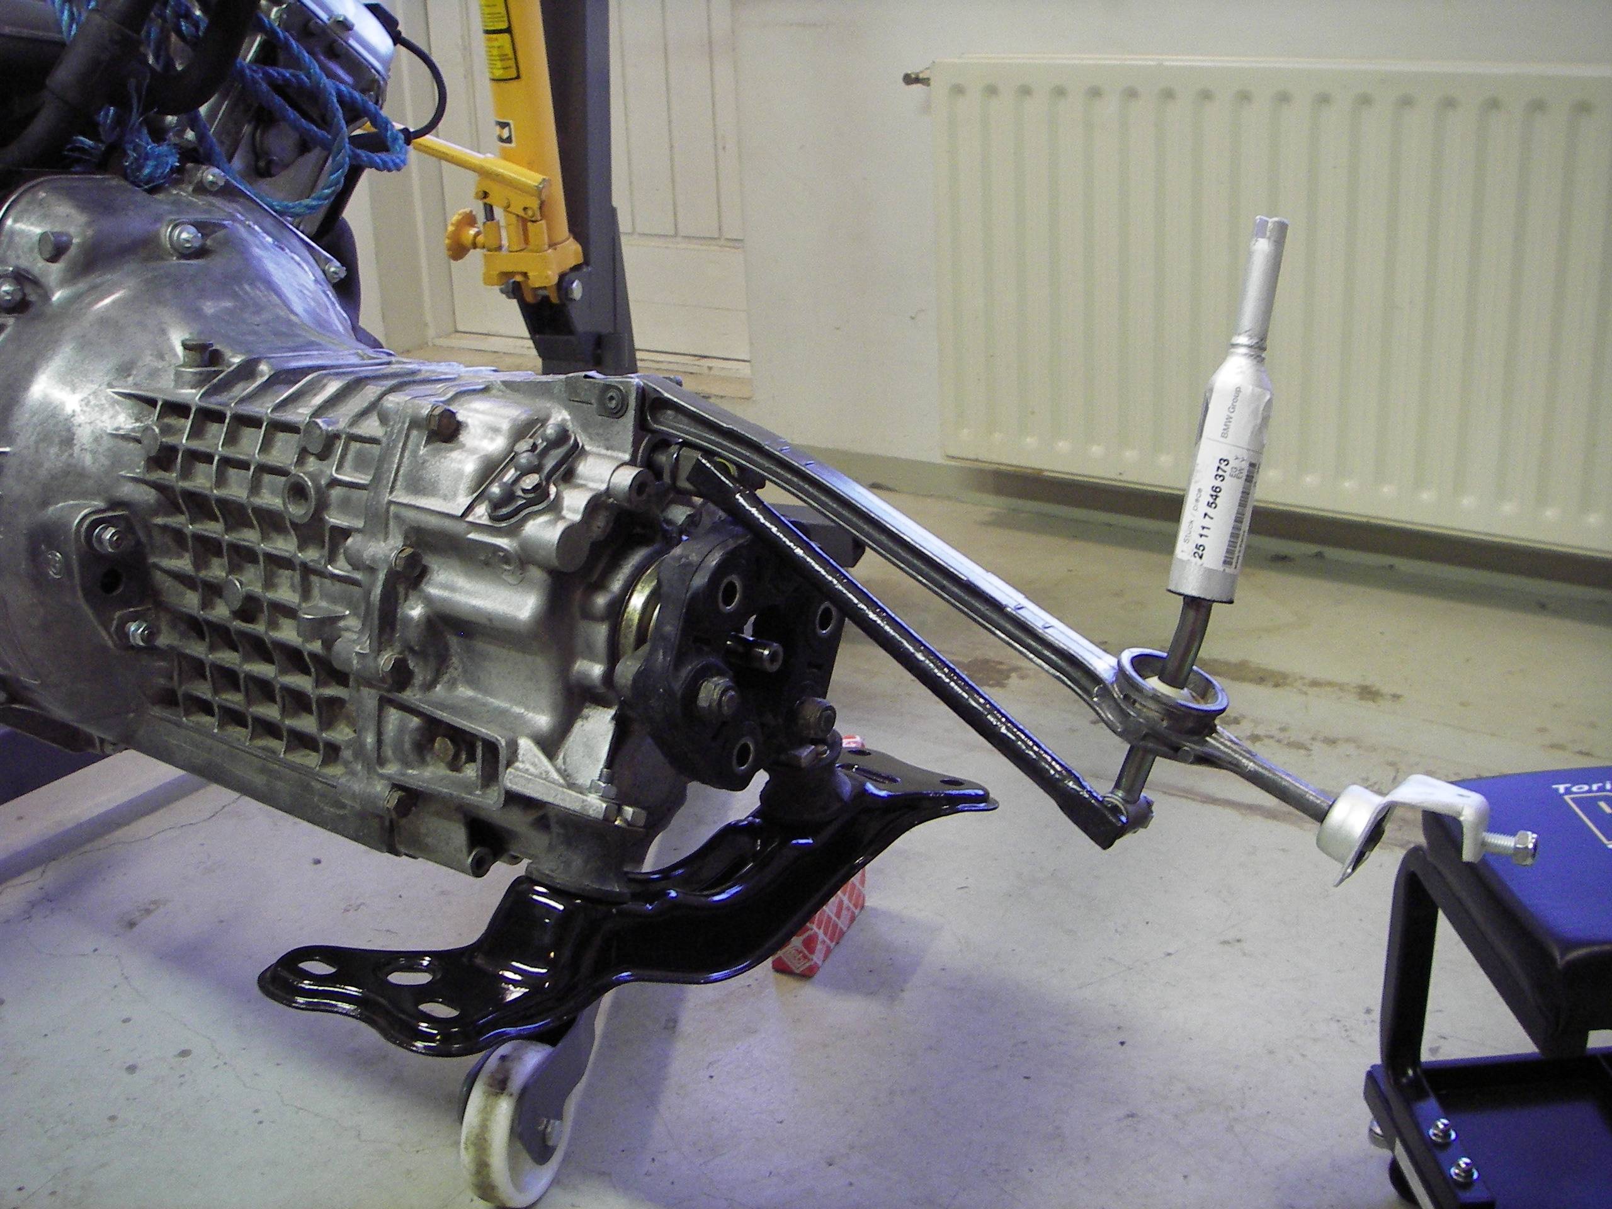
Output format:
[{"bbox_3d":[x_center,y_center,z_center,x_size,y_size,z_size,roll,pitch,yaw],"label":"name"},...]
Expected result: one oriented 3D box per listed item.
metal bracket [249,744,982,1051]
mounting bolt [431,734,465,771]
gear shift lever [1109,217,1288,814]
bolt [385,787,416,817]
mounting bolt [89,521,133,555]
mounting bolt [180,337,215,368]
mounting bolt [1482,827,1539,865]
[{"bbox_3d":[-0.072,0.137,0.943,0.400,0.058,0.150,-19,24,-39],"label":"metal bracket"},{"bbox_3d":[-0.174,0.072,0.862,0.011,0.015,0.015,13,24,35],"label":"mounting bolt"},{"bbox_3d":[0.160,-0.023,0.705,0.031,0.260,0.027,24,30,30],"label":"gear shift lever"},{"bbox_3d":[-0.202,0.098,0.880,0.007,0.015,0.015,13,24,35],"label":"bolt"},{"bbox_3d":[-0.373,-0.035,0.952,0.015,0.017,0.017,13,24,35],"label":"mounting bolt"},{"bbox_3d":[-0.325,-0.134,0.945,0.017,0.013,0.017,13,24,35],"label":"mounting bolt"},{"bbox_3d":[0.277,0.095,0.695,0.022,0.014,0.014,4,19,37],"label":"mounting bolt"}]

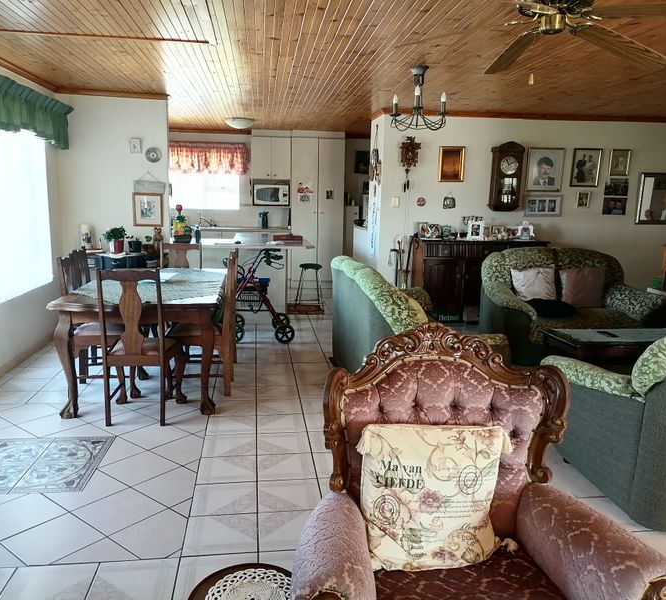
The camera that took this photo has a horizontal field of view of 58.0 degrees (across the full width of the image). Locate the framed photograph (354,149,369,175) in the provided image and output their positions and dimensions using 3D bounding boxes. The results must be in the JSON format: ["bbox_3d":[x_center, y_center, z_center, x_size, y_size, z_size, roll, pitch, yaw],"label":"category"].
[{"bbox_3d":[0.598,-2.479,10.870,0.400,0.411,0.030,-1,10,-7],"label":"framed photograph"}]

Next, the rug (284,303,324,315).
[{"bbox_3d":[-0.388,0.110,7.749,0.463,0.011,0.691,0,10,-7],"label":"rug"}]

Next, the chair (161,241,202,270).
[{"bbox_3d":[-1.399,-0.008,5.501,0.469,1.008,0.485,0,10,-7],"label":"chair"}]

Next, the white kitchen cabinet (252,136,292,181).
[{"bbox_3d":[-0.969,-2.211,9.433,0.612,0.637,0.480,0,10,-7],"label":"white kitchen cabinet"}]

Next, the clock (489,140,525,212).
[{"bbox_3d":[2.231,-1.582,7.706,0.437,0.873,0.170,-1,10,-7],"label":"clock"}]

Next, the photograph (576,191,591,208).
[{"bbox_3d":[3.326,-1.323,7.972,0.182,0.208,0.020,-1,10,-7],"label":"photograph"}]

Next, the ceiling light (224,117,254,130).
[{"bbox_3d":[-1.225,-2.302,7.837,0.394,0.132,0.394,0,10,-7],"label":"ceiling light"}]

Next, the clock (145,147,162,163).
[{"bbox_3d":[-1.898,-1.538,6.366,0.166,0.165,0.030,0,10,-7],"label":"clock"}]

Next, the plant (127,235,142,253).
[{"bbox_3d":[-2.084,-0.589,6.324,0.150,0.190,0.150,0,10,-7],"label":"plant"}]

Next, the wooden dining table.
[{"bbox_3d":[-1.379,0.250,4.740,1.055,0.770,1.815,0,10,-7],"label":"wooden dining table"}]

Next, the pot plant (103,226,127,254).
[{"bbox_3d":[-2.278,-0.625,6.292,0.246,0.289,0.250,0,10,-7],"label":"pot plant"}]

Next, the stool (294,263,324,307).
[{"bbox_3d":[-0.301,-0.187,7.864,0.360,0.600,0.360,0,10,-7],"label":"stool"}]

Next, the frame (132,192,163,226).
[{"bbox_3d":[-1.990,-0.969,6.464,0.324,0.359,0.025,0,10,-7],"label":"frame"}]

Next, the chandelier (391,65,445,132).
[{"bbox_3d":[0.665,-1.563,4.657,0.451,0.487,0.438,0,10,-7],"label":"chandelier"}]

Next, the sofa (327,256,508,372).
[{"bbox_3d":[0.590,0.221,4.621,0.900,0.950,1.600,-1,10,-11],"label":"sofa"}]

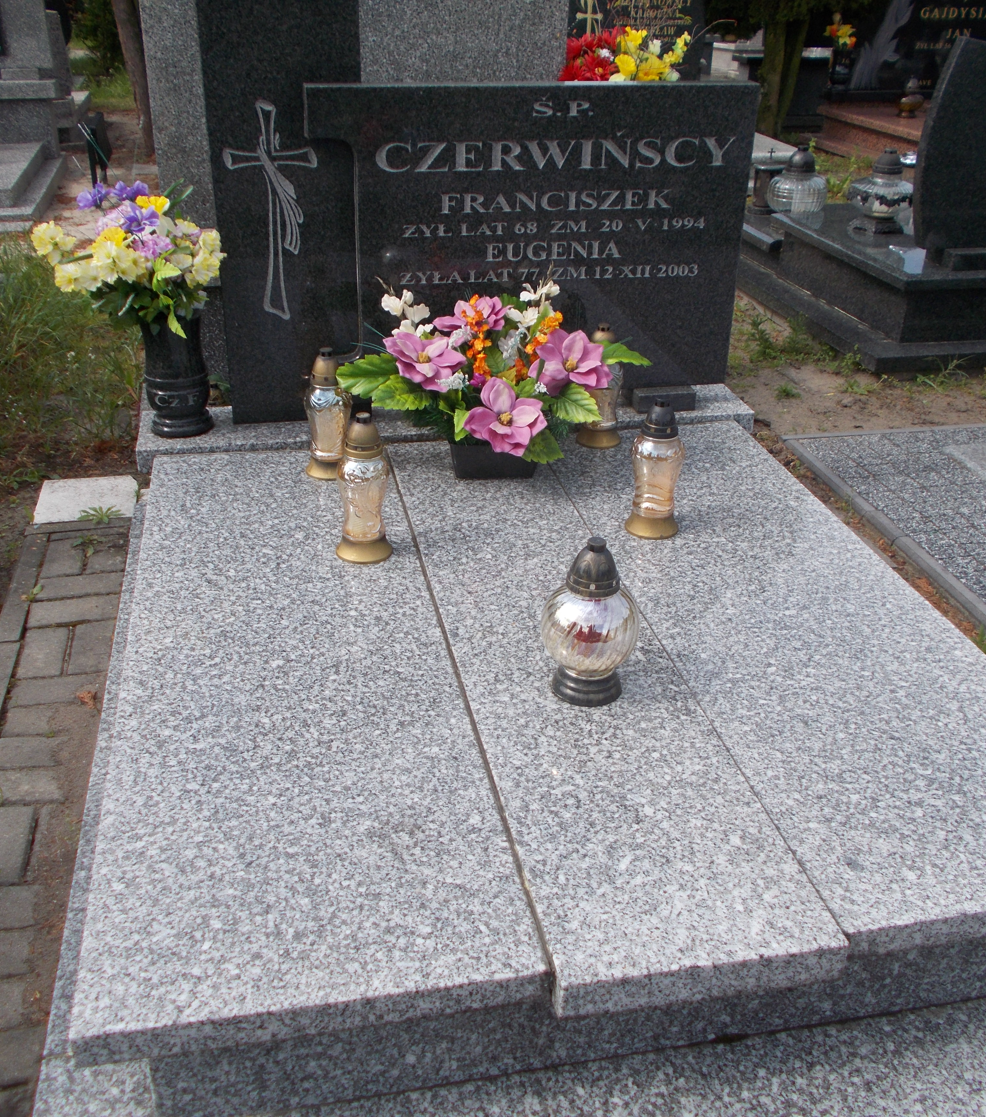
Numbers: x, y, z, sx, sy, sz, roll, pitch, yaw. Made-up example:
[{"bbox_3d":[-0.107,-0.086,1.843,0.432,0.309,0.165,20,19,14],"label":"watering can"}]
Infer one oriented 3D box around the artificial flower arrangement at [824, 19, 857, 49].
[{"bbox_3d":[2.173,-3.280,7.000,0.210,0.200,0.190,-4,27,-11],"label":"artificial flower arrangement"}]

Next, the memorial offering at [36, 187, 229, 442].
[{"bbox_3d":[-0.803,-0.543,2.515,0.430,0.550,0.360,-4,27,-11],"label":"memorial offering"}]

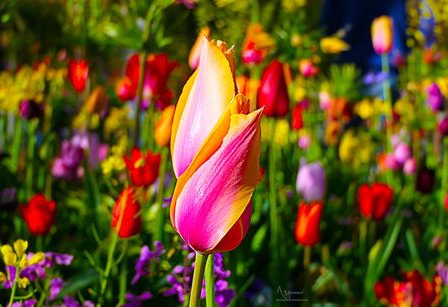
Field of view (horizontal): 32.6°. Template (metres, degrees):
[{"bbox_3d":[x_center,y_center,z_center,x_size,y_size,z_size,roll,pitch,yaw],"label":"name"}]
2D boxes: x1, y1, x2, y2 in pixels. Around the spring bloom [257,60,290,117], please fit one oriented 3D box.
[{"bbox_3d":[0.070,-0.091,1.080,0.047,0.080,0.047,0,8,0],"label":"spring bloom"}]

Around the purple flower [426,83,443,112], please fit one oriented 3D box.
[{"bbox_3d":[0.412,-0.110,1.500,0.032,0.057,0.032,0,8,0],"label":"purple flower"}]

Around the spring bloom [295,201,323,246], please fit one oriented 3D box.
[{"bbox_3d":[0.121,0.100,1.100,0.038,0.065,0.038,5,8,0],"label":"spring bloom"}]

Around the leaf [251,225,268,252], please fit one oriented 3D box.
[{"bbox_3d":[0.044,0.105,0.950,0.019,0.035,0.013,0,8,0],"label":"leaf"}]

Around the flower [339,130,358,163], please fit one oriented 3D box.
[{"bbox_3d":[0.252,-0.014,1.550,0.041,0.064,0.041,0,8,0],"label":"flower"}]

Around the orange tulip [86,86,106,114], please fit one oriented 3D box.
[{"bbox_3d":[-0.258,-0.107,1.550,0.034,0.053,0.034,12,10,0],"label":"orange tulip"}]

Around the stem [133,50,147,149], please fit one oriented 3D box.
[{"bbox_3d":[-0.149,-0.093,1.350,0.011,0.171,0.011,4,8,0],"label":"stem"}]

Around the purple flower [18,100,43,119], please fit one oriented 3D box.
[{"bbox_3d":[-0.402,-0.092,1.600,0.052,0.039,0.052,0,10,0],"label":"purple flower"}]

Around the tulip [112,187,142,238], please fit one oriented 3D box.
[{"bbox_3d":[-0.126,0.077,1.000,0.038,0.065,0.038,5,10,0],"label":"tulip"}]

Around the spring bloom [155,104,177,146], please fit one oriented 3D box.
[{"bbox_3d":[-0.093,-0.044,1.220,0.033,0.064,0.033,8,10,0],"label":"spring bloom"}]

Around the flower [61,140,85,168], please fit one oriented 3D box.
[{"bbox_3d":[-0.316,0.002,1.600,0.048,0.057,0.048,0,8,0],"label":"flower"}]

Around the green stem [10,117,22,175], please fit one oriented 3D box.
[{"bbox_3d":[-0.500,-0.022,1.850,0.013,0.137,0.013,5,8,0],"label":"green stem"}]

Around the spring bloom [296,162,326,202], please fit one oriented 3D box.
[{"bbox_3d":[0.129,0.042,1.130,0.043,0.058,0.043,0,10,0],"label":"spring bloom"}]

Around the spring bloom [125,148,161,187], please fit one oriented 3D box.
[{"bbox_3d":[-0.115,0.021,1.080,0.049,0.054,0.049,0,10,0],"label":"spring bloom"}]

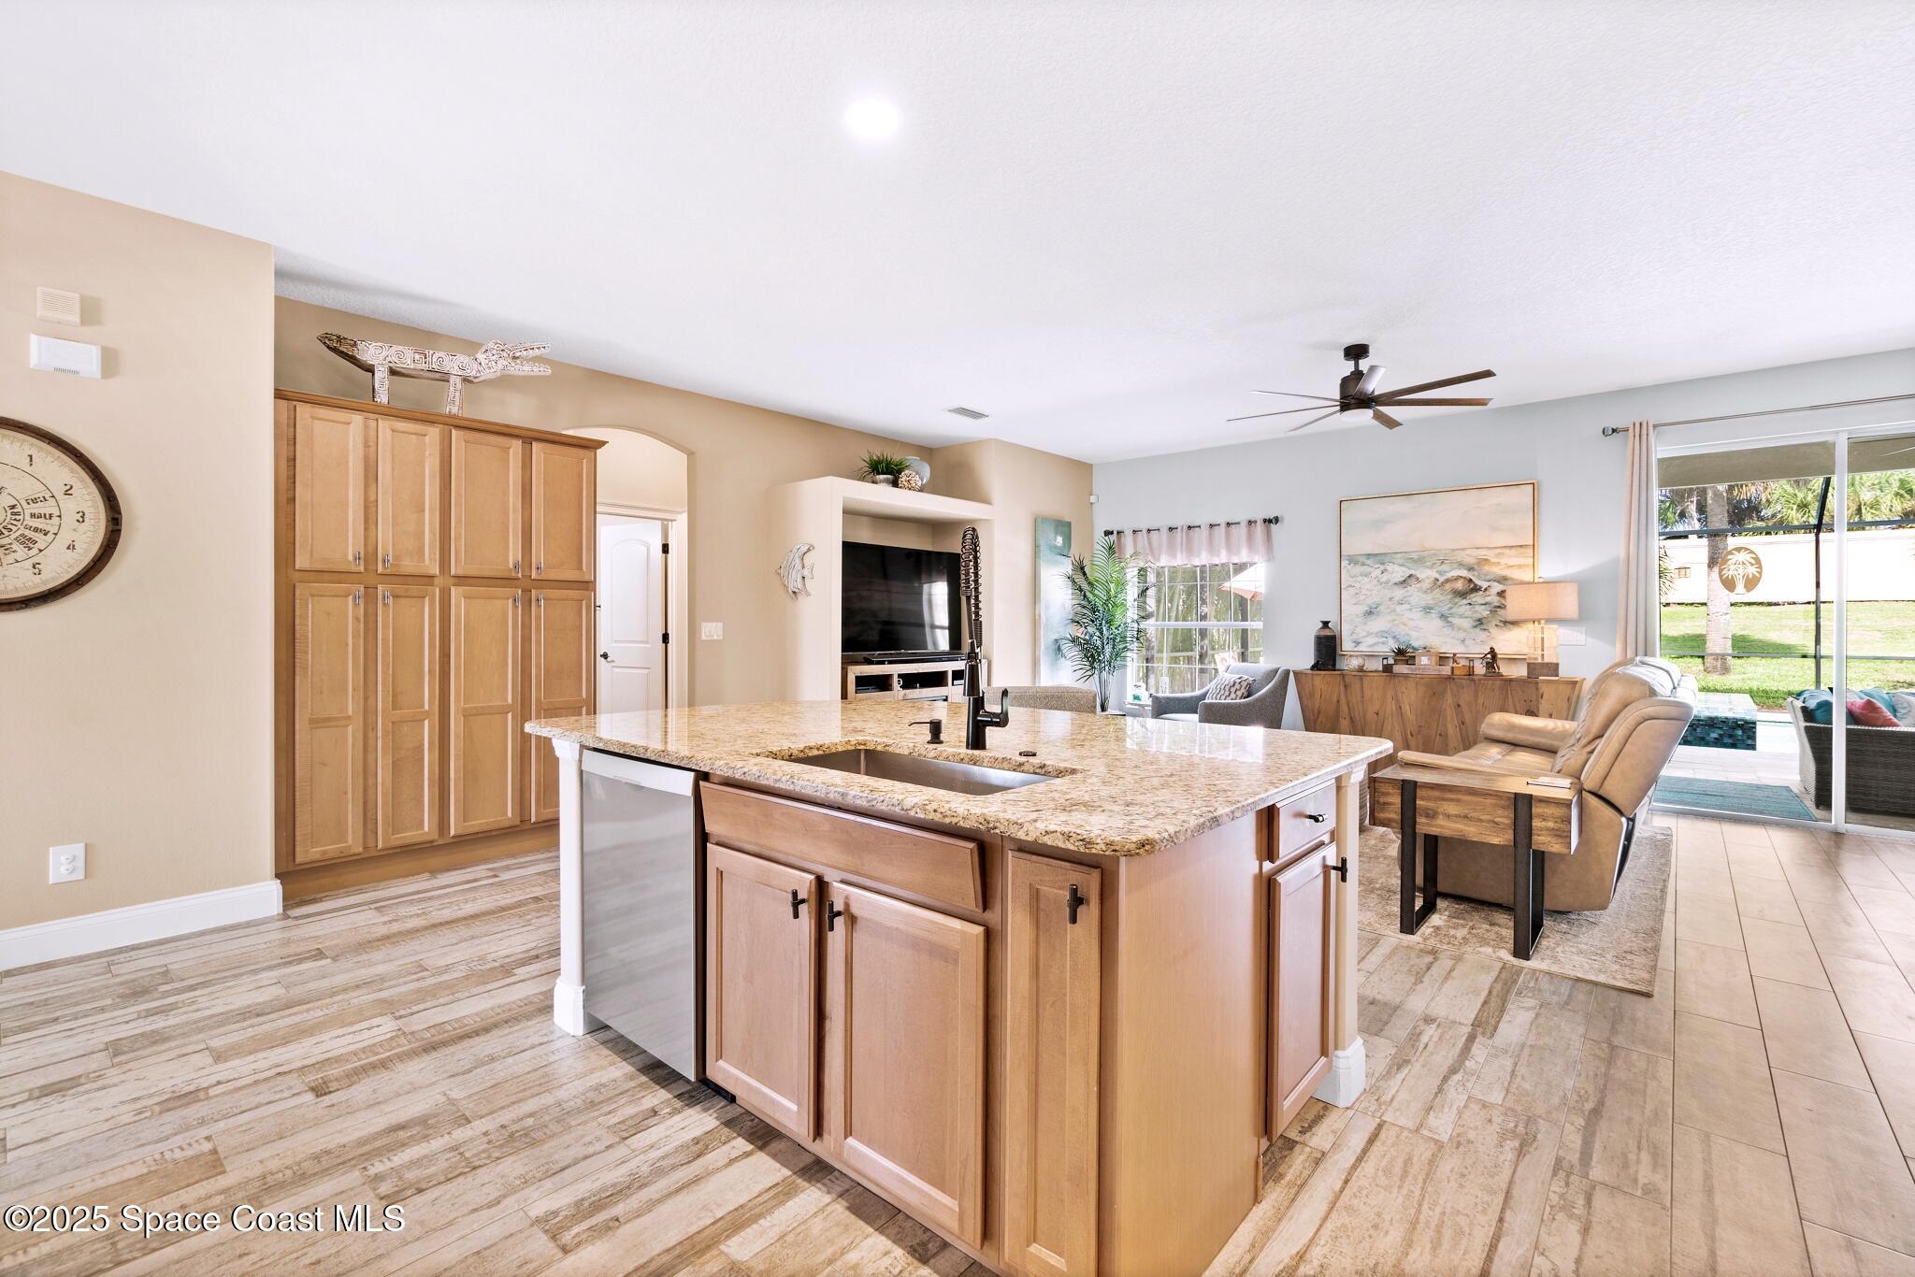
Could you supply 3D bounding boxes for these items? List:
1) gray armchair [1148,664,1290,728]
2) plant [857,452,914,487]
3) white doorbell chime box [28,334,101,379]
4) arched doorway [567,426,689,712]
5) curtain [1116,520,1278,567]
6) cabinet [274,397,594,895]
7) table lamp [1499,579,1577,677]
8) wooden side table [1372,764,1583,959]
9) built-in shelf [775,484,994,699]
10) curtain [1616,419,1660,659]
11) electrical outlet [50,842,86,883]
[{"bbox_3d":[2.116,0.687,6.509,0.790,0.890,0.740,0,1,-11],"label":"gray armchair"},{"bbox_3d":[-0.557,-1.281,6.136,0.380,0.310,0.380,0,1,0],"label":"plant"},{"bbox_3d":[-3.283,-1.032,2.941,0.050,0.123,0.173,1,1,42],"label":"white doorbell chime box"},{"bbox_3d":[-2.144,-0.111,5.227,0.140,2.495,0.910,1,2,42],"label":"arched doorway"},{"bbox_3d":[2.098,-0.849,7.262,1.530,0.370,0.090,1,2,41],"label":"curtain"},{"bbox_3d":[-2.665,0.036,4.115,0.610,2.240,1.420,1,2,42],"label":"cabinet"},{"bbox_3d":[3.863,-0.070,5.270,0.390,0.660,0.260,2,2,42],"label":"table lamp"},{"bbox_3d":[2.113,0.884,3.267,0.670,0.624,0.440,1,2,41],"label":"wooden side table"},{"bbox_3d":[-0.544,0.001,6.360,0.720,2.240,1.800,1,2,42],"label":"built-in shelf"},{"bbox_3d":[4.333,-0.118,5.073,0.230,2.510,0.120,2,2,42],"label":"curtain"},{"bbox_3d":[-3.237,0.822,2.905,0.012,0.131,0.087,2,2,42],"label":"electrical outlet"}]

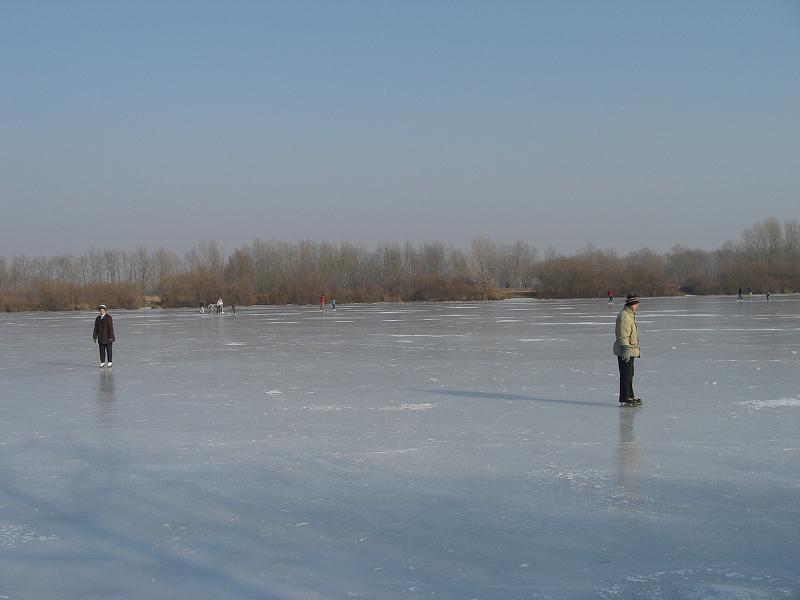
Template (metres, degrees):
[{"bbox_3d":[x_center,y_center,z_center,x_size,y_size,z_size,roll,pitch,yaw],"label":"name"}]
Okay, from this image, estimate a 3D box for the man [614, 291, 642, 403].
[{"bbox_3d":[3.577,0.796,13.850,0.440,1.770,0.540,-1,0,20],"label":"man"}]

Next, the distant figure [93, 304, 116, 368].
[{"bbox_3d":[-8.008,0.984,23.800,0.580,1.700,0.380,-1,0,-6],"label":"distant figure"}]

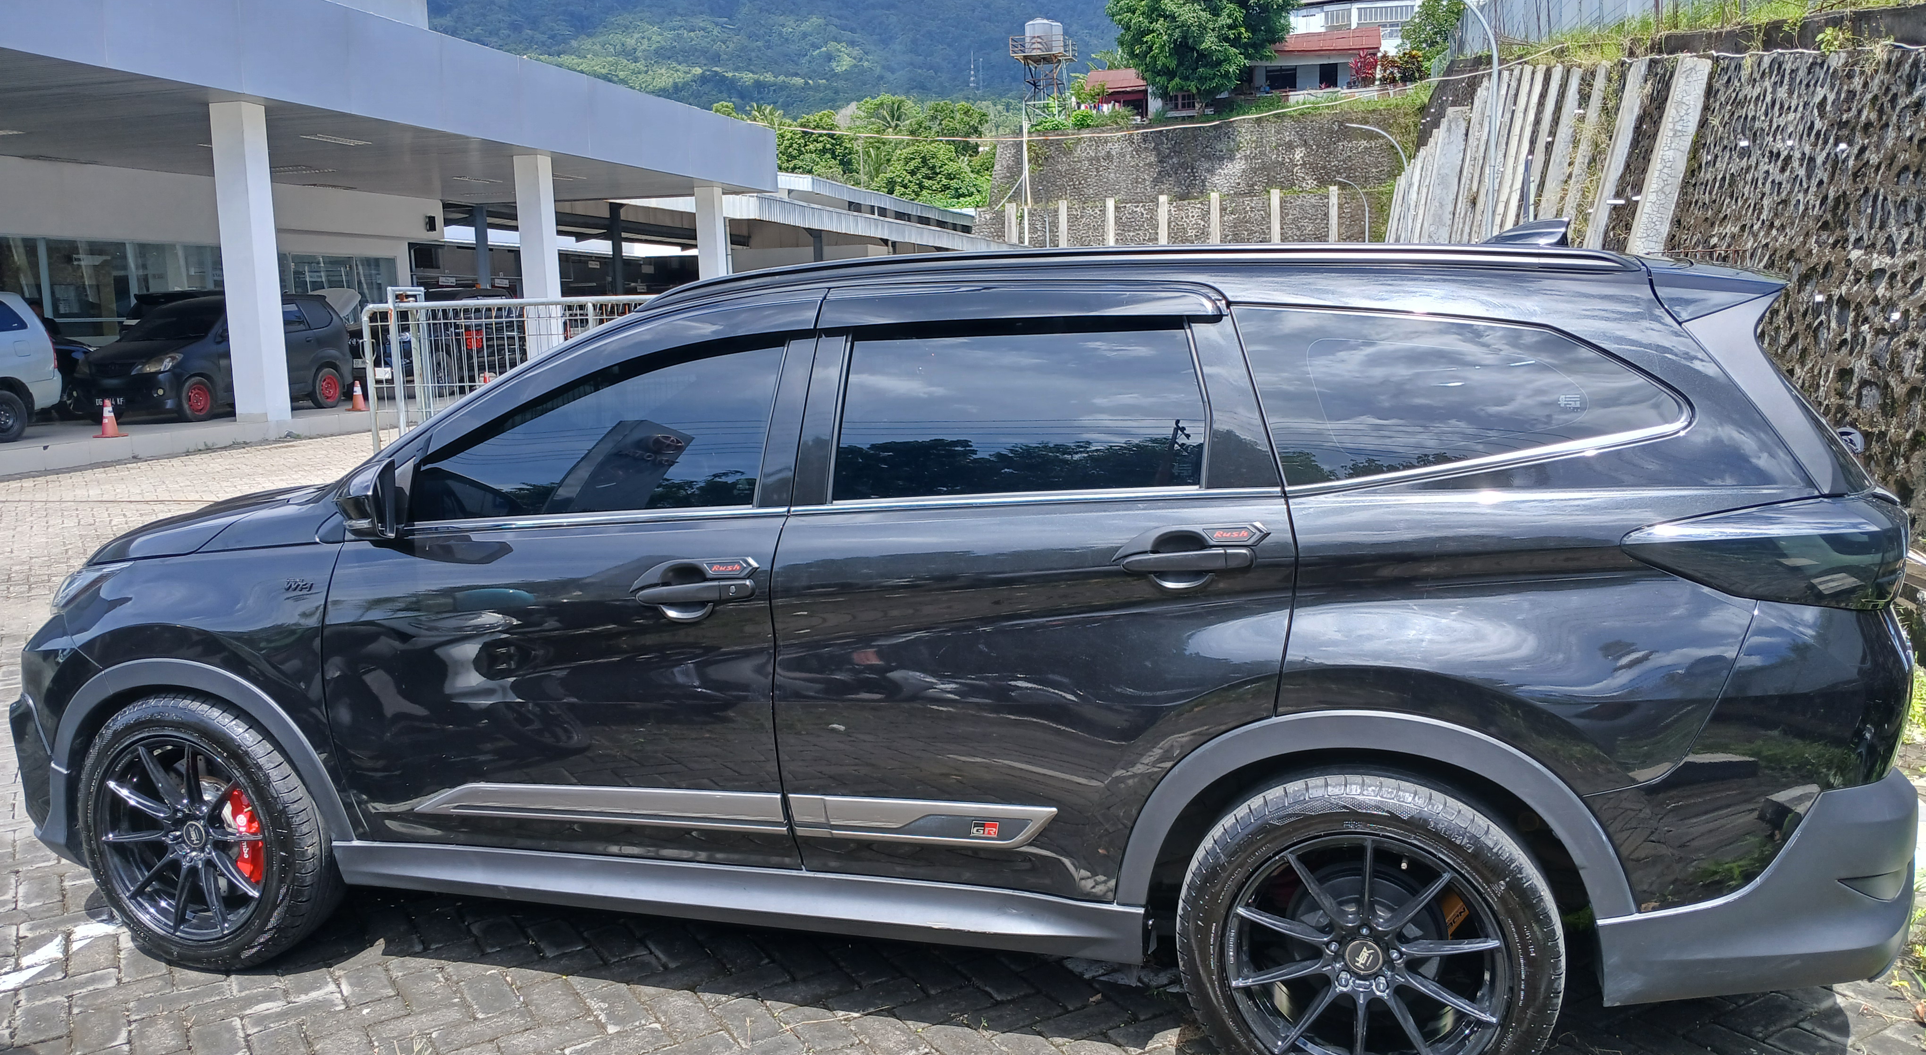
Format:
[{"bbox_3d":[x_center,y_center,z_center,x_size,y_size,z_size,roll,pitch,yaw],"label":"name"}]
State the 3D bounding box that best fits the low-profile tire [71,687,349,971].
[{"bbox_3d":[-1.810,0.721,3.509,0.670,0.660,0.225,1,7,18],"label":"low-profile tire"}]

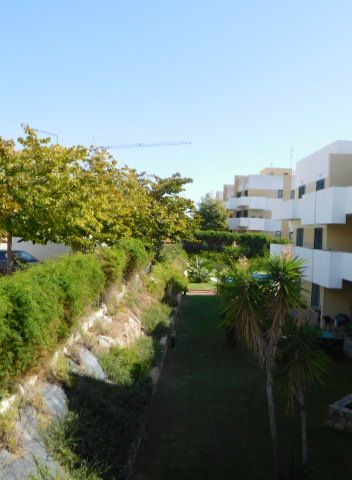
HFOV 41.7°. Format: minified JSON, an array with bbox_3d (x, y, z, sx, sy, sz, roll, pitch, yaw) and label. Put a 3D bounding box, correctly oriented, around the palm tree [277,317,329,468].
[{"bbox_3d":[2.452,2.956,8.960,1.020,2.930,1.020,2,1,0],"label":"palm tree"}]

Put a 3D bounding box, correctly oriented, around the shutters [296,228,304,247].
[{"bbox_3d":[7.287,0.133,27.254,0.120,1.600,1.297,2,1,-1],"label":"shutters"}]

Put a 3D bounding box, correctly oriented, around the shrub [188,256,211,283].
[{"bbox_3d":[2.136,2.571,40.290,2.050,2.200,2.050,2,1,0],"label":"shrub"}]

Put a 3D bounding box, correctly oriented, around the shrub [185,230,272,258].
[{"bbox_3d":[6.120,0.929,48.027,11.500,2.900,1.500,2,1,0],"label":"shrub"}]

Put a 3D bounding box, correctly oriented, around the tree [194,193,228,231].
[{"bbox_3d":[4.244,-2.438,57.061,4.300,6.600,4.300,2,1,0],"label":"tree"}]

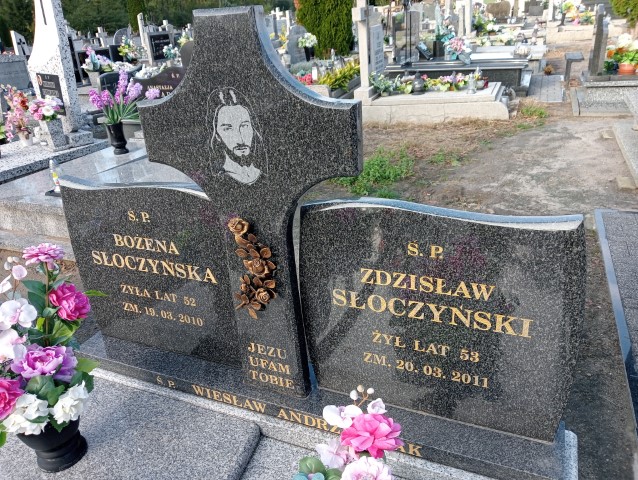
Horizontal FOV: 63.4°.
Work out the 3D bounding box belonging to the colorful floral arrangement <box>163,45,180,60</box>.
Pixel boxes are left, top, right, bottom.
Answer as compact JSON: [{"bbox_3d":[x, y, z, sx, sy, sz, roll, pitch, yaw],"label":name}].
[{"bbox_3d":[-2.941,-3.738,10.300,0.360,0.320,0.330,-10,24,-17],"label":"colorful floral arrangement"}]

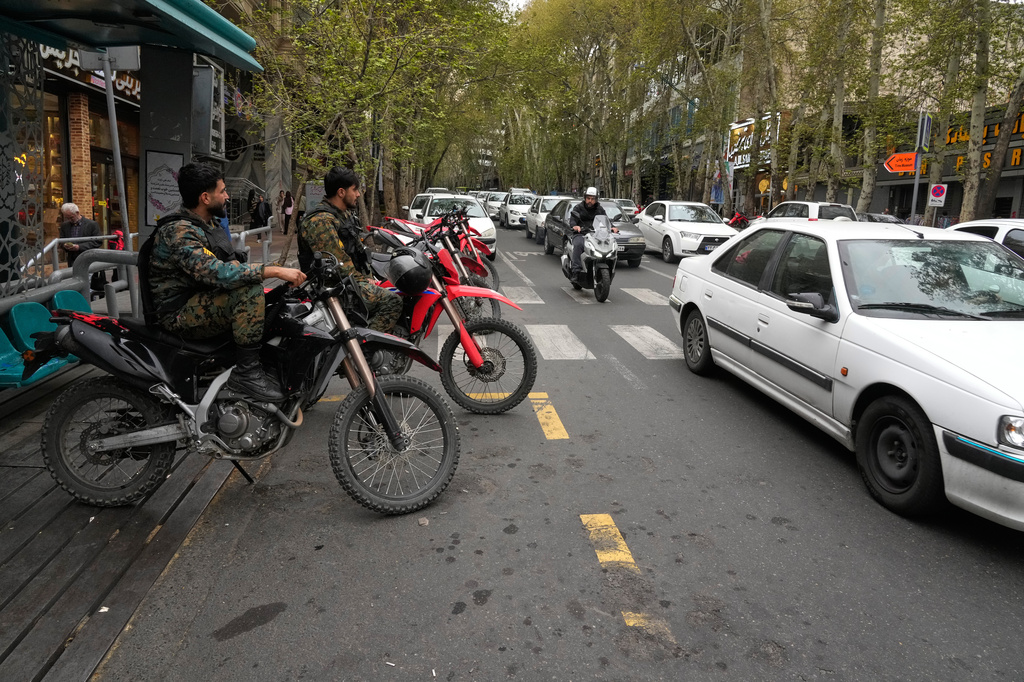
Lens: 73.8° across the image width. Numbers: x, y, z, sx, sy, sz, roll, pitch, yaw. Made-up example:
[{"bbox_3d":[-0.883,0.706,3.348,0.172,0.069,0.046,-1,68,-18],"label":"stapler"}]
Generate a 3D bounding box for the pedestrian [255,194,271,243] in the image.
[{"bbox_3d":[-8.801,-4.322,24.246,0.520,1.680,0.420,1,10,-3],"label":"pedestrian"}]

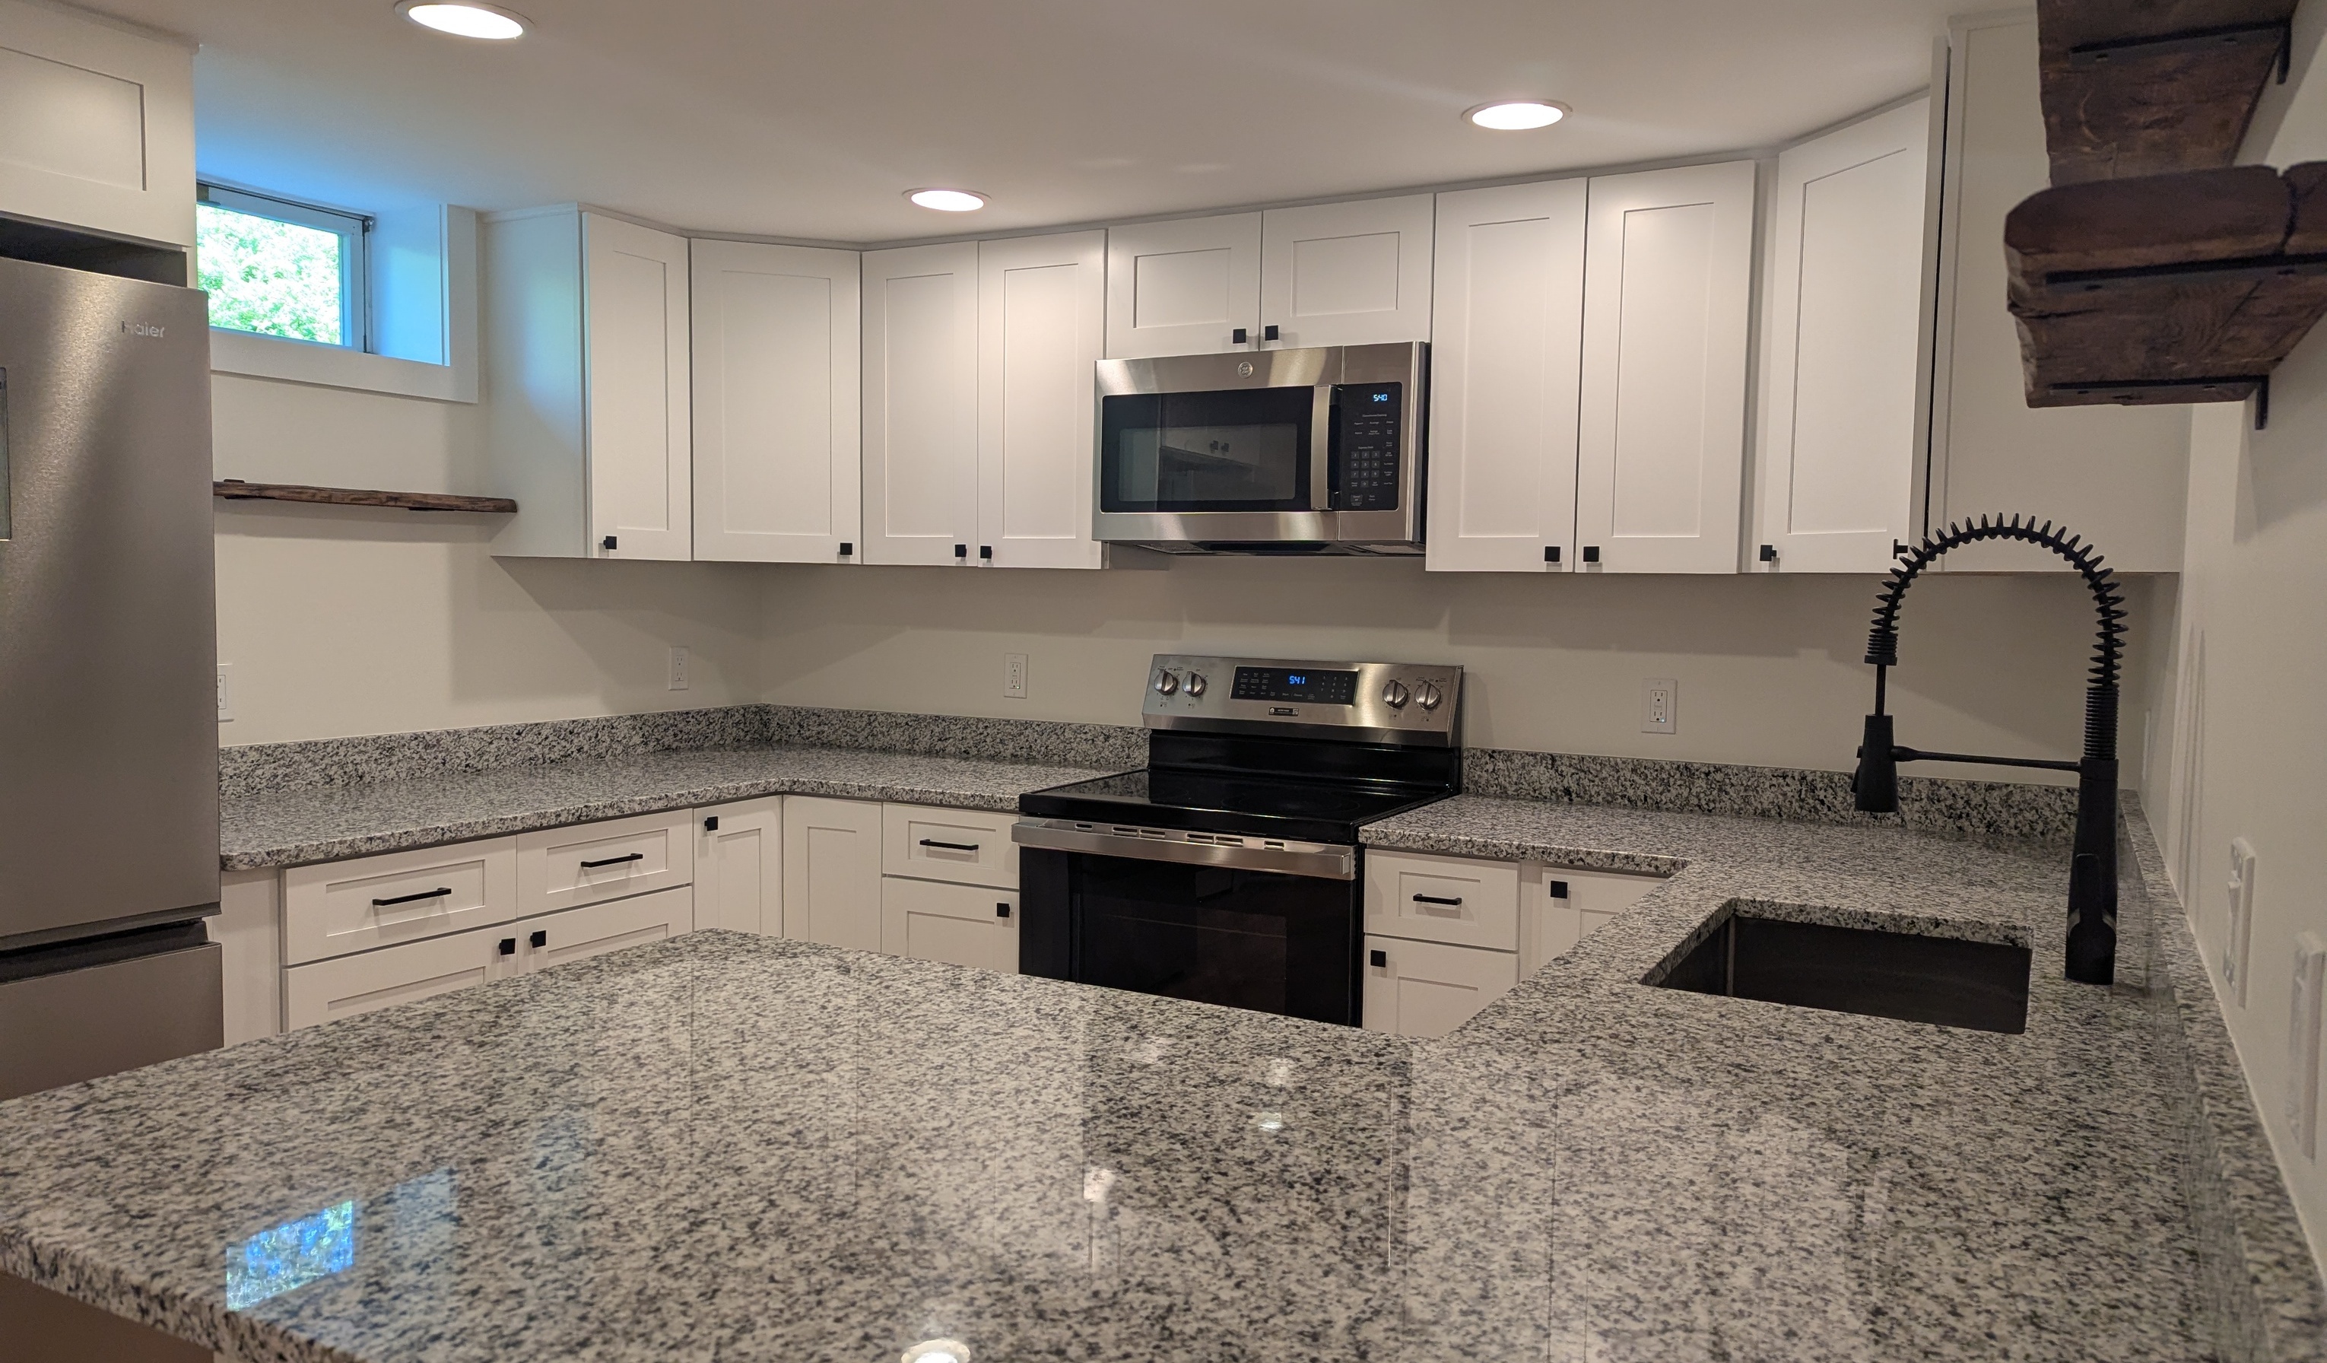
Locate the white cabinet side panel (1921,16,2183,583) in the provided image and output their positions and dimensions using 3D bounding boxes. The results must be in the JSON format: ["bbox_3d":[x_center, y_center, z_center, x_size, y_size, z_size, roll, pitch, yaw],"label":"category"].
[{"bbox_3d":[1.290,-0.538,2.316,0.300,0.771,0.265,3,4,28],"label":"white cabinet side panel"}]

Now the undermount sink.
[{"bbox_3d":[0.873,0.482,2.059,0.422,0.230,0.655,3,4,28],"label":"undermount sink"}]

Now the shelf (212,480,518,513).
[{"bbox_3d":[-1.692,-0.377,3.287,0.125,0.037,0.817,3,4,28],"label":"shelf"}]

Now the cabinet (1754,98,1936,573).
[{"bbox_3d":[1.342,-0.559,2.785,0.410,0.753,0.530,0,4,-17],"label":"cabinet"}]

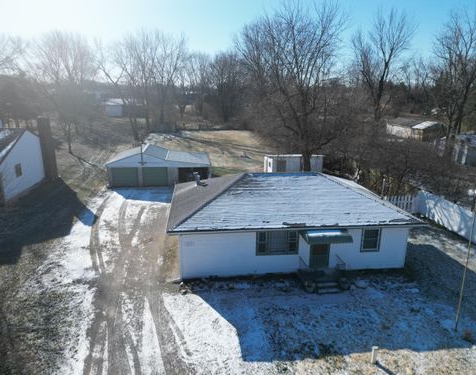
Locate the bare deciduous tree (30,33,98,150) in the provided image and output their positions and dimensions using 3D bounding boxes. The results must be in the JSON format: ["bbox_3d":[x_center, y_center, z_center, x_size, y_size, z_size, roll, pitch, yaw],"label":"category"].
[{"bbox_3d":[-25.535,-13.875,51.609,9.890,17.510,9.390,-1,16,-7],"label":"bare deciduous tree"}]

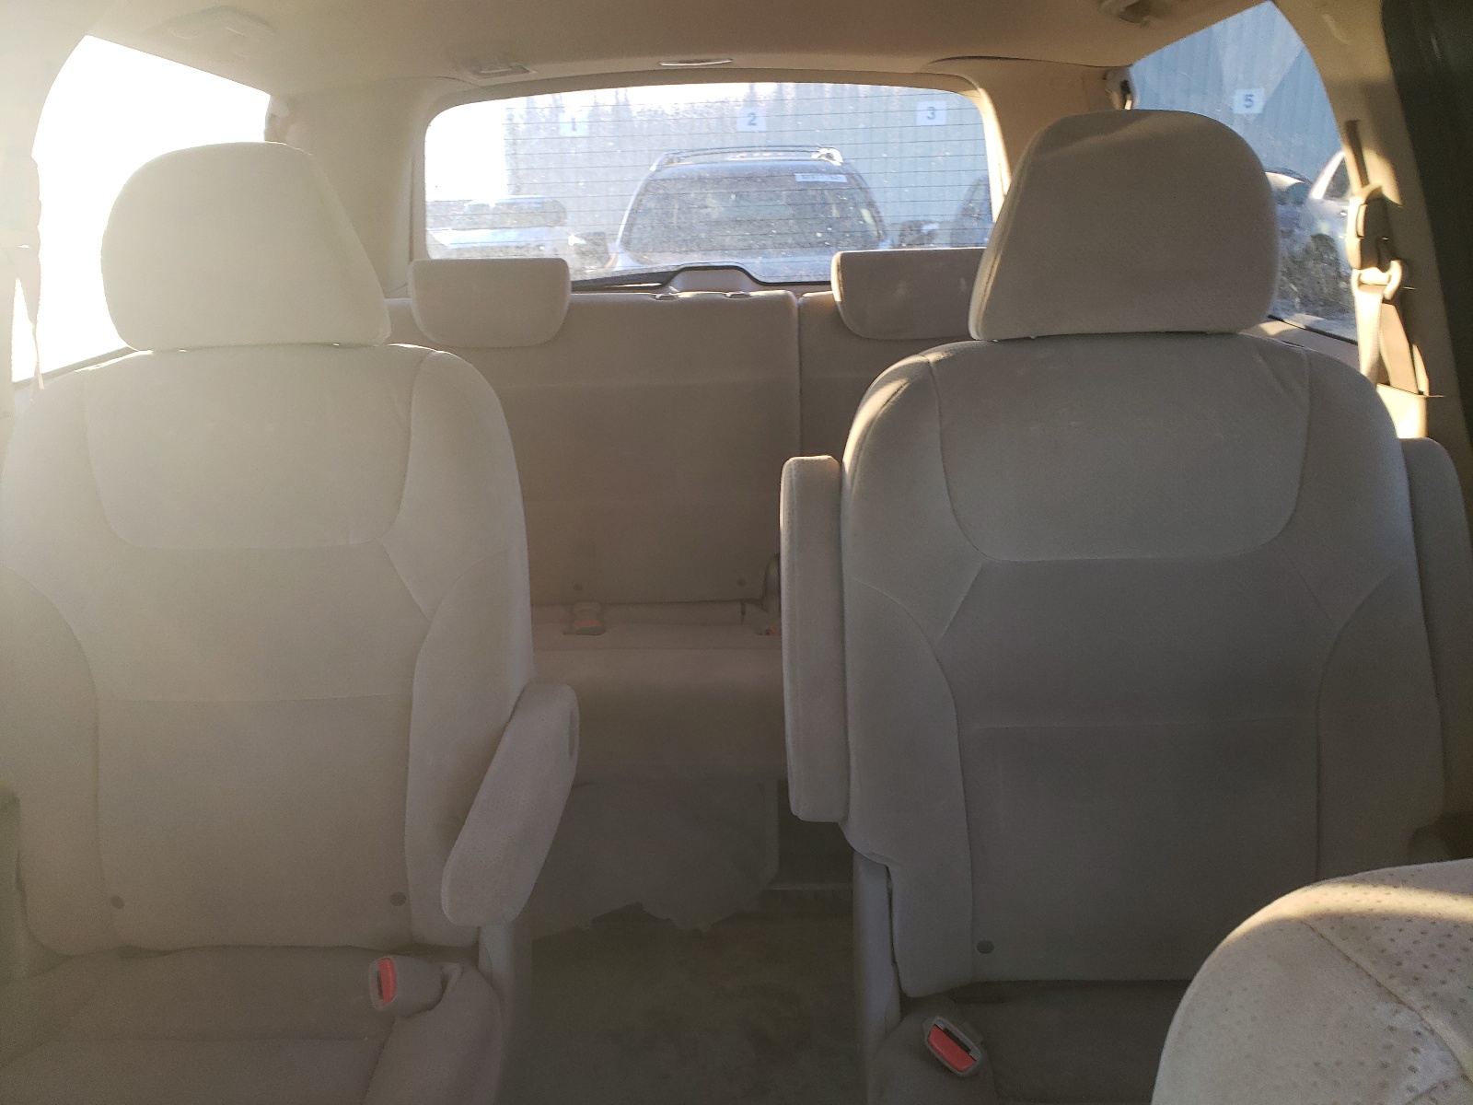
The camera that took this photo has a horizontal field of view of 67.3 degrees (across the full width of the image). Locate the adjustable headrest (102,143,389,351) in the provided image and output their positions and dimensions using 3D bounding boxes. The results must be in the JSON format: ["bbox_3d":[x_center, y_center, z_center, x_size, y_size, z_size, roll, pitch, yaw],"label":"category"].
[{"bbox_3d":[-0.493,-0.304,1.115,0.265,0.193,0.120,-1,4,0],"label":"adjustable headrest"}]

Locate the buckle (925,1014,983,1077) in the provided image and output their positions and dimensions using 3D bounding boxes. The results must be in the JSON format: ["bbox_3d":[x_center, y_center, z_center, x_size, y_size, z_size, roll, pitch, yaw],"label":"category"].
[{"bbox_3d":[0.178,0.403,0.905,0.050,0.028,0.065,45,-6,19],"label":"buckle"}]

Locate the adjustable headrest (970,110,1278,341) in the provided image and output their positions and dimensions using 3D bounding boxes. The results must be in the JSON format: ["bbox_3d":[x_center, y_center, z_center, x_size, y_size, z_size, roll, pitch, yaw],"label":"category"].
[{"bbox_3d":[0.367,-0.306,1.050,0.265,0.195,0.120,-1,4,0],"label":"adjustable headrest"}]

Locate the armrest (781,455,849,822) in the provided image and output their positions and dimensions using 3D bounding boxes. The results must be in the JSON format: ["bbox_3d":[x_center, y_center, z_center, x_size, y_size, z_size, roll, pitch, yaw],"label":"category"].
[{"bbox_3d":[0.074,0.082,1.045,0.055,0.330,0.085,-1,0,0],"label":"armrest"}]

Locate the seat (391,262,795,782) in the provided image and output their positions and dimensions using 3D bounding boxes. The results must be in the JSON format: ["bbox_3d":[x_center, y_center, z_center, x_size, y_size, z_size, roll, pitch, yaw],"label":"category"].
[{"bbox_3d":[-0.264,-0.092,1.677,0.710,0.665,0.730,-1,18,0],"label":"seat"}]

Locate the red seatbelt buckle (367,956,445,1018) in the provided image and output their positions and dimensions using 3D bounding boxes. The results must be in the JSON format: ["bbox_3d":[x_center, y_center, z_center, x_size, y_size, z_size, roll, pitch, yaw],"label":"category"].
[{"bbox_3d":[-0.292,0.387,0.985,0.028,0.045,0.065,-5,-16,21],"label":"red seatbelt buckle"}]

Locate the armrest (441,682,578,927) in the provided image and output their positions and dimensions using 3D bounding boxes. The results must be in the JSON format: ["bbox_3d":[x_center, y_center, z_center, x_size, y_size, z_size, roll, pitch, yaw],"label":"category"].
[{"bbox_3d":[-0.182,0.198,0.941,0.058,0.075,0.320,-1,13,0],"label":"armrest"}]

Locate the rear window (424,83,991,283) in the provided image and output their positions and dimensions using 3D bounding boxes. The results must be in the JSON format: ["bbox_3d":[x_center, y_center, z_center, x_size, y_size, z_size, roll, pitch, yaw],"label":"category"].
[{"bbox_3d":[-0.052,-0.687,2.111,1.100,0.410,0.060,-1,42,0],"label":"rear window"}]

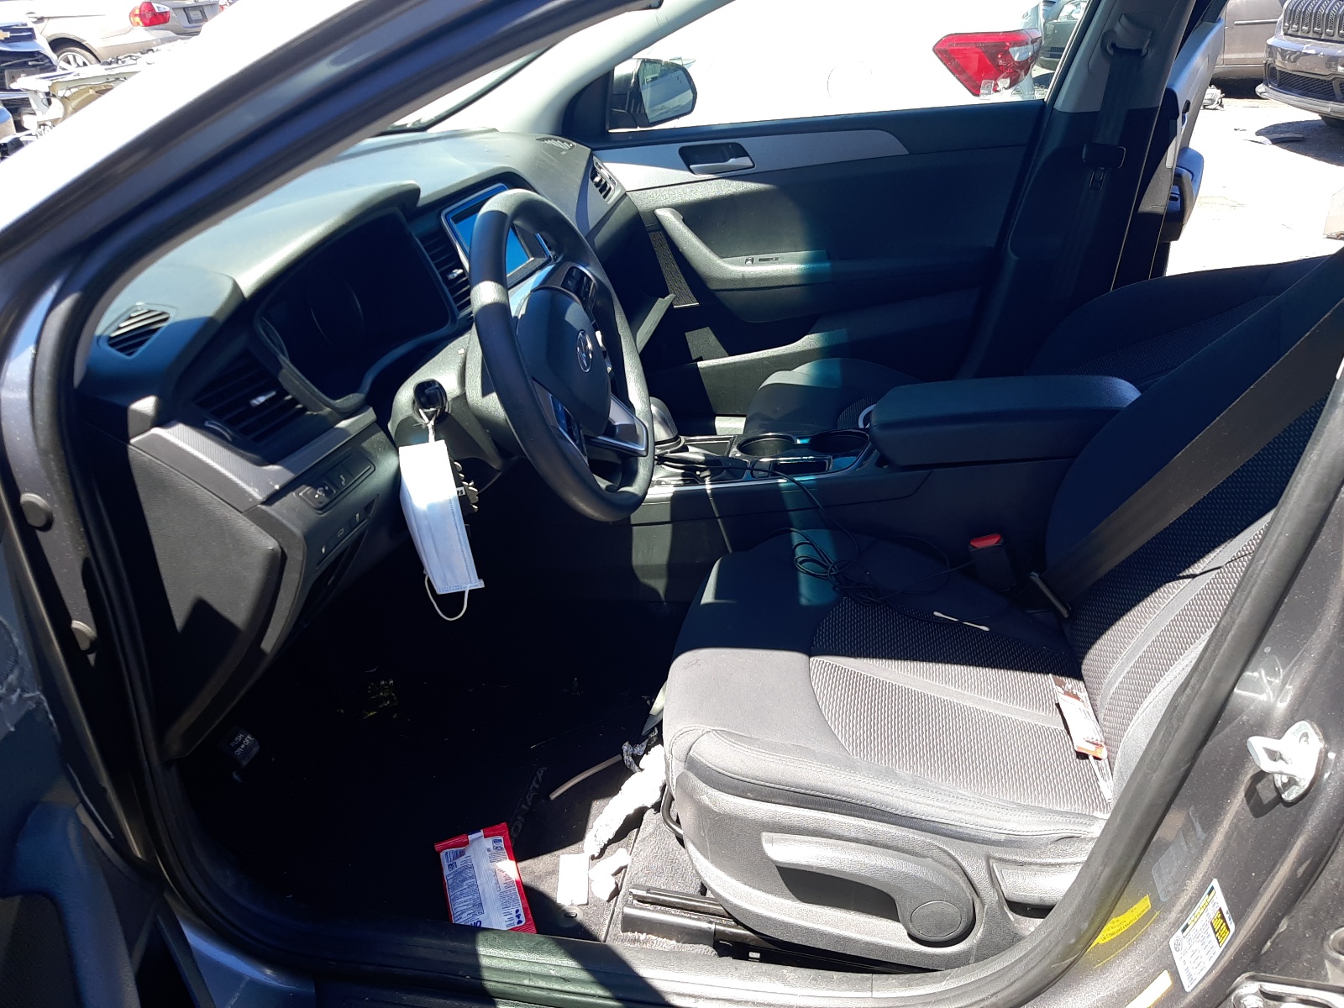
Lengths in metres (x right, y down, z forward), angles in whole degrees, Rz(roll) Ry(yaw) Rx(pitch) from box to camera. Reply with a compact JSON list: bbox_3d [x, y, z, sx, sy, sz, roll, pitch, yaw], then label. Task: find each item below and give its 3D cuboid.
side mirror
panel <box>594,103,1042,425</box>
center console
[{"bbox_3d":[-0.052,-0.878,2.159,0.155,0.145,0.235,12,29,25],"label":"side mirror"},{"bbox_3d":[0.245,-0.471,2.072,0.920,0.670,0.150,3,27,10],"label":"panel"},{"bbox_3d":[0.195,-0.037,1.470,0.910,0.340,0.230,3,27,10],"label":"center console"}]

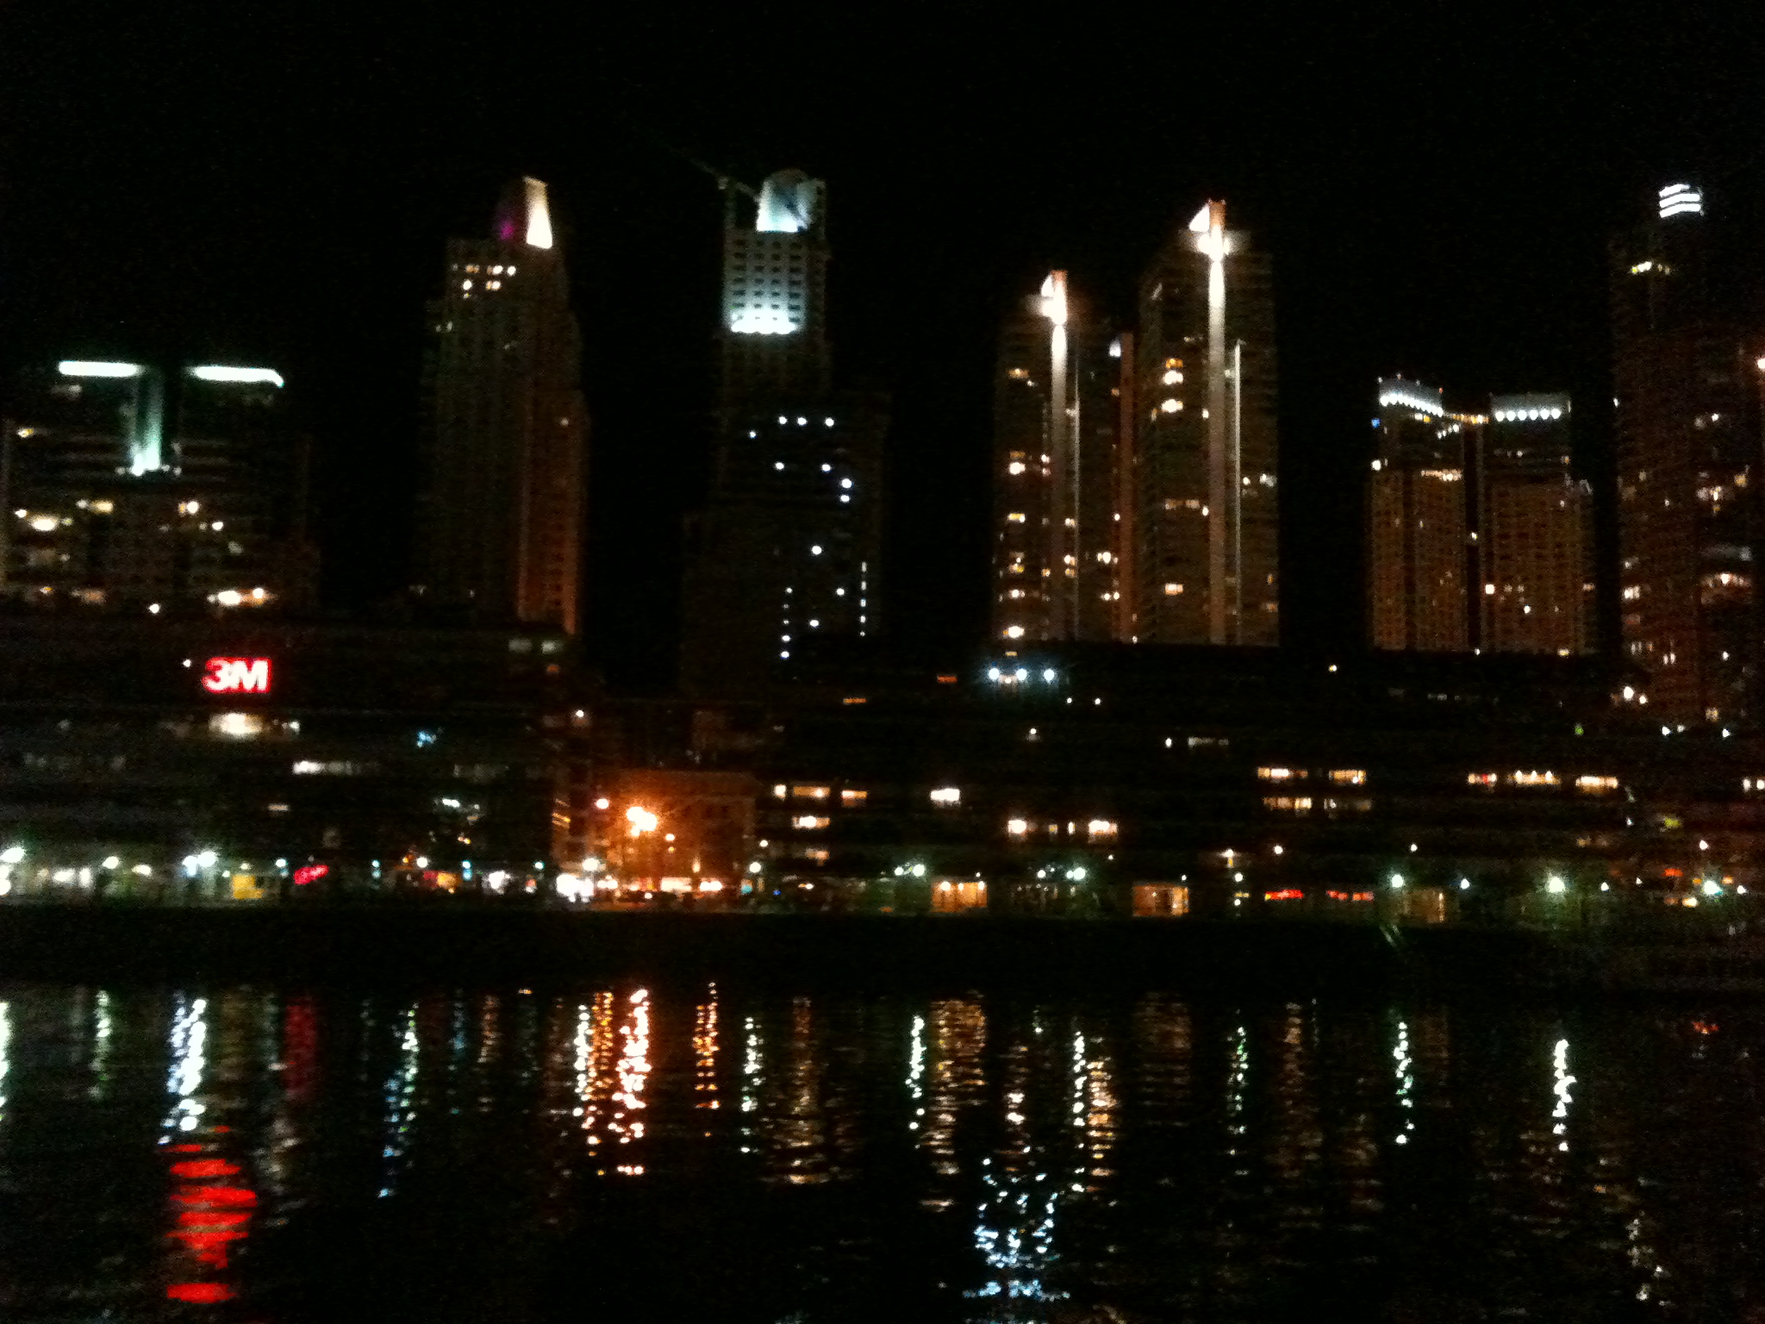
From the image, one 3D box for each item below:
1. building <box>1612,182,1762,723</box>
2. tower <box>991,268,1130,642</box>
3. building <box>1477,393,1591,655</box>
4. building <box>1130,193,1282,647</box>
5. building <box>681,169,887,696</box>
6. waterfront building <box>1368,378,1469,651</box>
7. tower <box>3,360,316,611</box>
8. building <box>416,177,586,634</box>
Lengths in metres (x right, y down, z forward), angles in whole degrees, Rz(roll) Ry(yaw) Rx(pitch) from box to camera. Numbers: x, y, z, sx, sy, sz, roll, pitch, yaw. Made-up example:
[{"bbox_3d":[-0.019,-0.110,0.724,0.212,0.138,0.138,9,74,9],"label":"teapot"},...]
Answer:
[{"bbox_3d":[182.200,-27.840,402.080,27.000,165.600,25.000,7,-10,-42],"label":"building"},{"bbox_3d":[43.630,-20.030,460.310,28.000,161.000,29.000,1,-7,-3],"label":"tower"},{"bbox_3d":[203.390,-4.760,558.450,30.000,160.000,26.000,0,-7,10],"label":"building"},{"bbox_3d":[73.690,-25.930,410.710,27.500,161.000,29.000,1,-7,-3],"label":"building"},{"bbox_3d":[-23.540,-32.270,427.470,44.000,175.100,34.000,1,-7,-3],"label":"building"},{"bbox_3d":[163.820,-6.960,545.550,24.000,160.000,26.000,-6,-10,42],"label":"waterfront building"},{"bbox_3d":[-137.310,-7.510,341.450,49.000,101.000,25.000,1,-7,0],"label":"tower"},{"bbox_3d":[-80.270,-27.970,378.430,30.000,152.600,30.000,1,-7,-3],"label":"building"}]

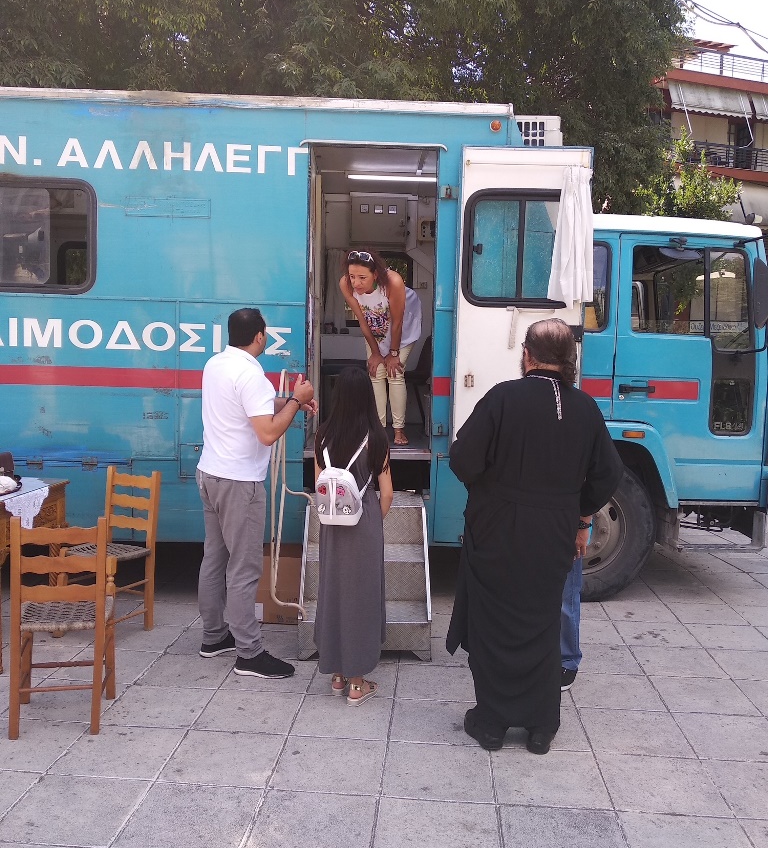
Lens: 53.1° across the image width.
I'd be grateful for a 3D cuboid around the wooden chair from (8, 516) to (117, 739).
[{"bbox_3d":[-1.308,0.784,3.165,0.410,0.880,0.420,0,5,-11],"label":"wooden chair"}]

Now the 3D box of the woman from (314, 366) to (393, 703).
[{"bbox_3d":[-0.146,0.481,3.470,0.380,1.475,0.360,3,5,20],"label":"woman"}]

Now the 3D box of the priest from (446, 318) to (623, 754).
[{"bbox_3d":[0.583,0.422,3.073,0.640,1.680,0.460,1,5,-2],"label":"priest"}]

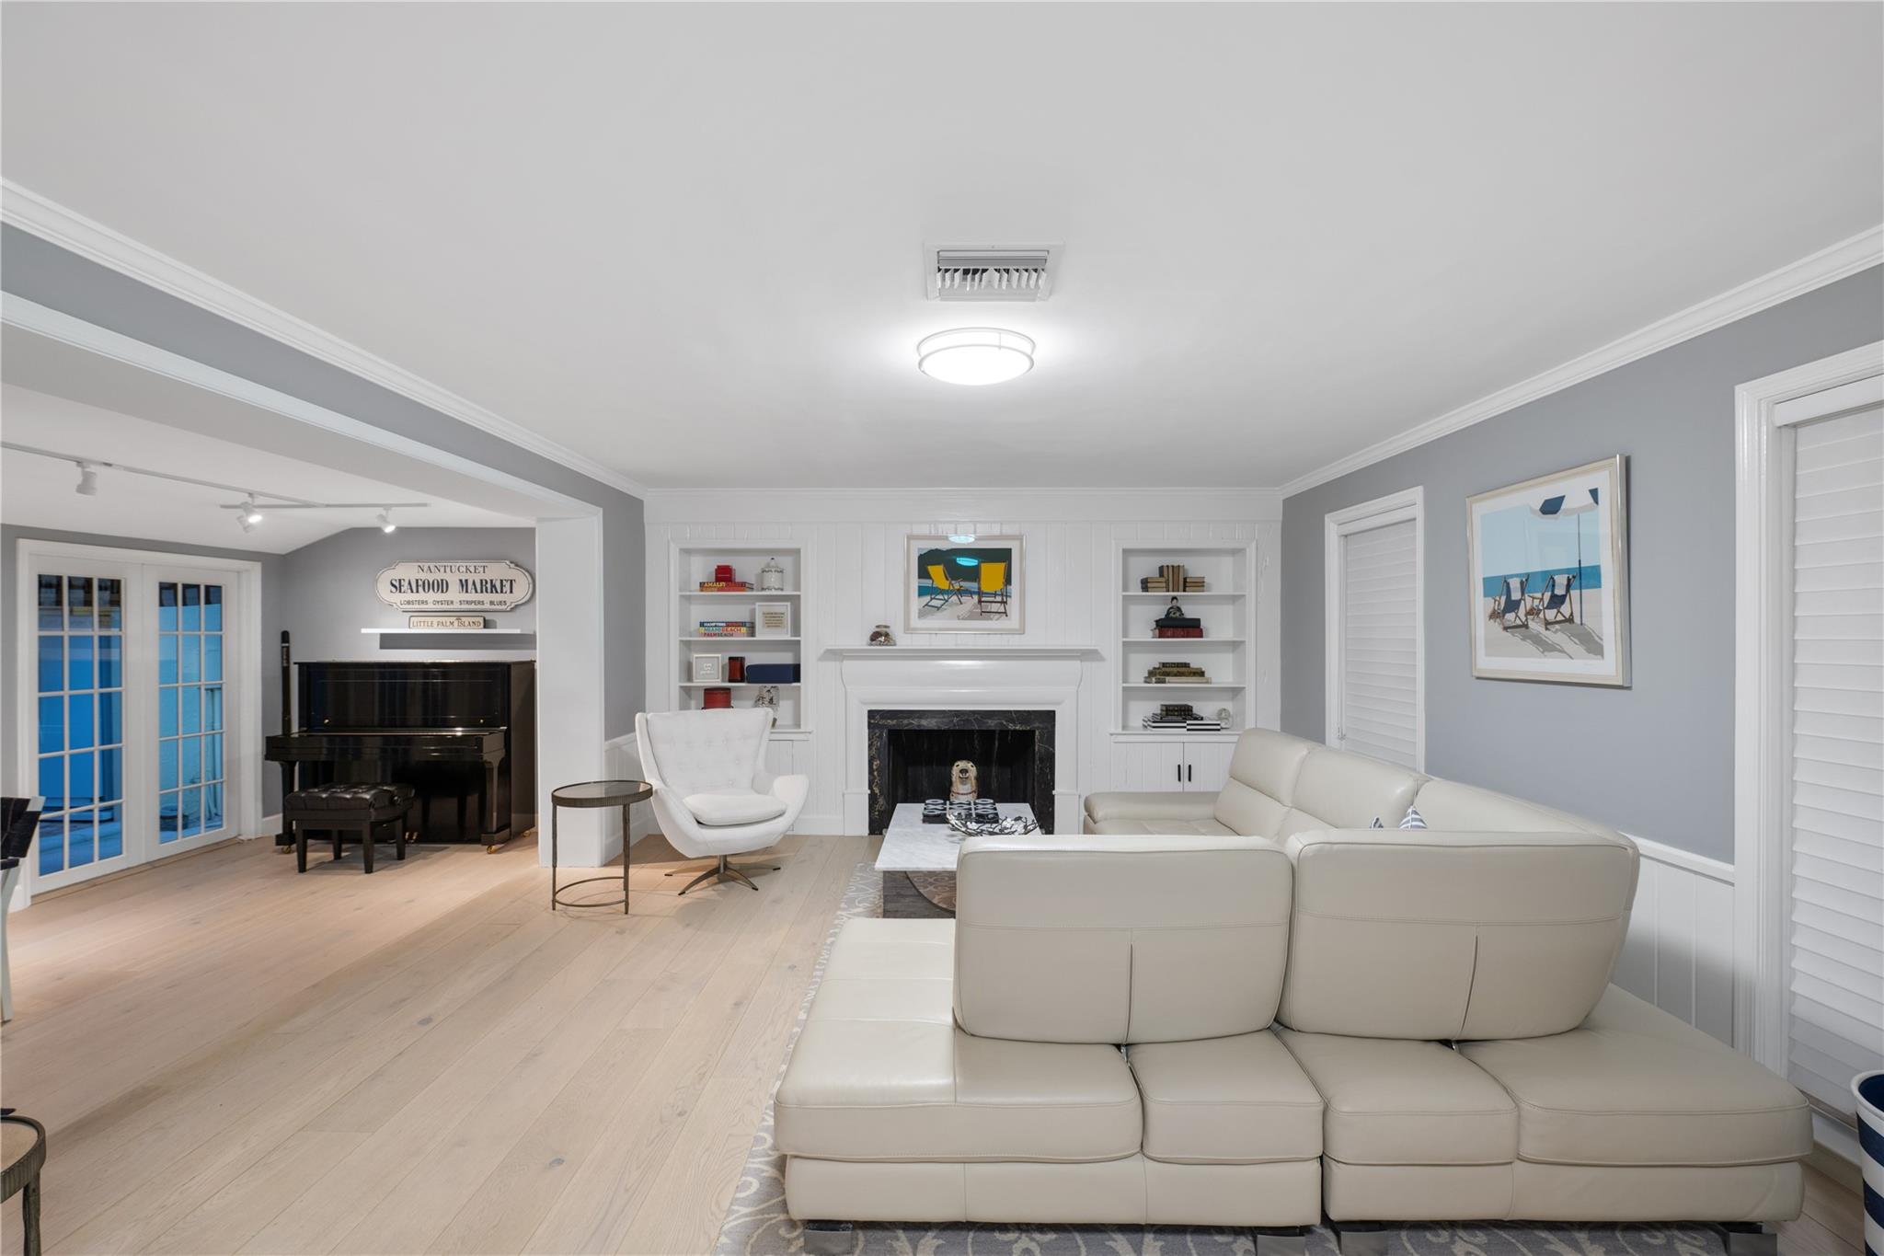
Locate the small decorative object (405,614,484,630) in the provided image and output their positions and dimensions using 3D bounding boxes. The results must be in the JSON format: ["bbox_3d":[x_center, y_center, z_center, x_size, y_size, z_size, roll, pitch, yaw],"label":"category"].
[{"bbox_3d":[-3.604,-0.038,6.090,0.560,0.095,0.035,0,0,0],"label":"small decorative object"}]

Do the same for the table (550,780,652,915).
[{"bbox_3d":[-1.818,1.189,4.529,0.510,0.610,0.510,0,0,0],"label":"table"}]

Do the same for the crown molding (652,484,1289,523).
[{"bbox_3d":[0.146,-0.873,6.014,4.630,0.260,0.120,0,0,0],"label":"crown molding"}]

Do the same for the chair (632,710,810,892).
[{"bbox_3d":[-1.297,0.996,4.928,0.900,1.000,0.860,0,0,-30],"label":"chair"}]

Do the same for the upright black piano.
[{"bbox_3d":[-3.705,0.871,5.805,1.500,1.260,0.610,0,0,0],"label":"upright black piano"}]

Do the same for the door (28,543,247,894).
[{"bbox_3d":[-4.916,0.528,5.200,0.120,1.940,1.430,0,0,0],"label":"door"}]

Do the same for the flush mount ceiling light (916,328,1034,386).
[{"bbox_3d":[0.123,-0.969,2.980,0.420,0.100,0.420,0,0,0],"label":"flush mount ceiling light"}]

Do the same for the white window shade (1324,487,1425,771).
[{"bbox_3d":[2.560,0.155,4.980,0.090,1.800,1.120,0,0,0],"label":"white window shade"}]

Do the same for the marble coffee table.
[{"bbox_3d":[0.131,1.278,4.353,0.810,0.430,1.380,0,0,0],"label":"marble coffee table"}]

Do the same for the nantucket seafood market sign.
[{"bbox_3d":[-3.604,-0.312,6.191,1.165,0.385,0.040,0,0,0],"label":"nantucket seafood market sign"}]

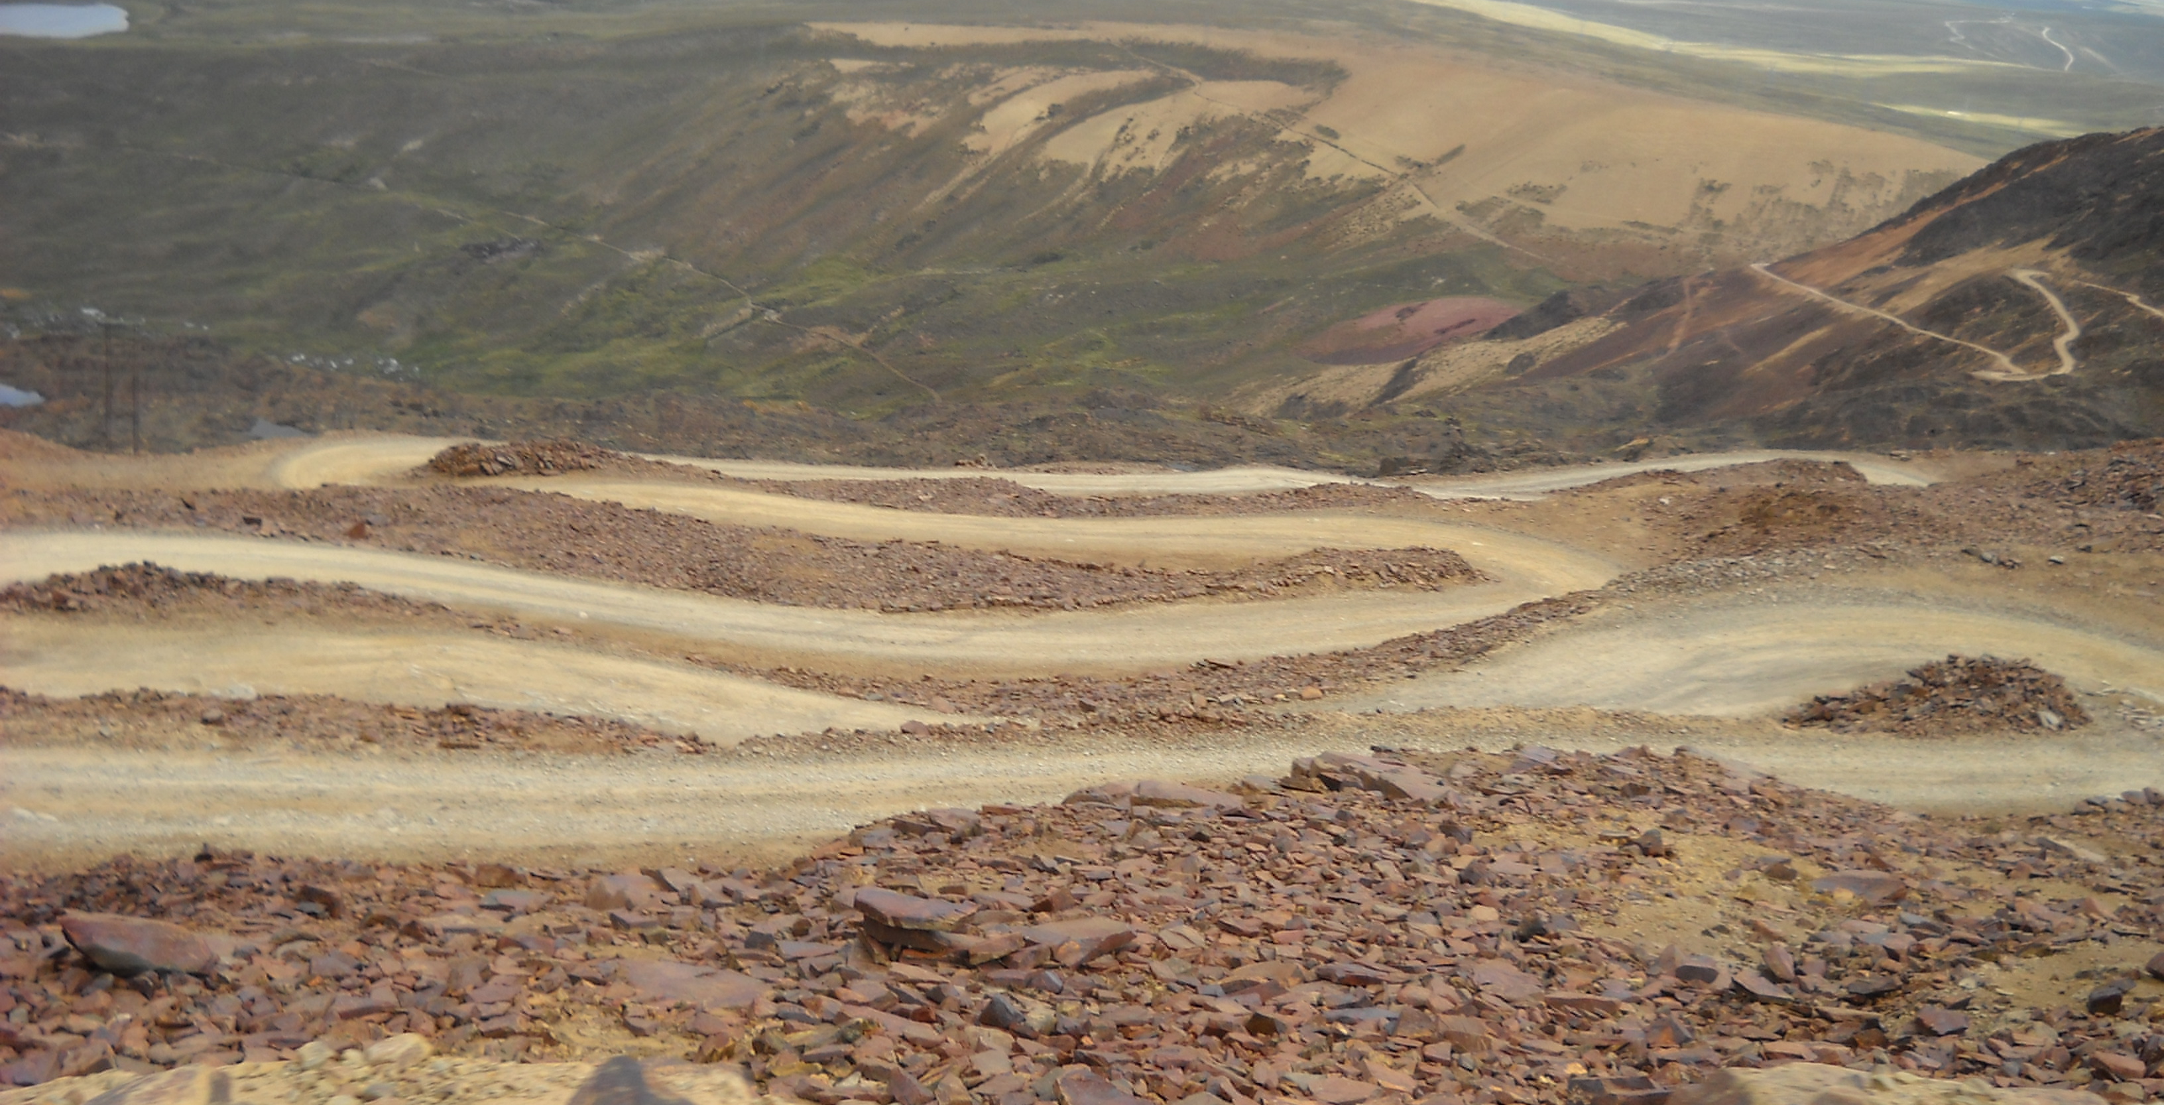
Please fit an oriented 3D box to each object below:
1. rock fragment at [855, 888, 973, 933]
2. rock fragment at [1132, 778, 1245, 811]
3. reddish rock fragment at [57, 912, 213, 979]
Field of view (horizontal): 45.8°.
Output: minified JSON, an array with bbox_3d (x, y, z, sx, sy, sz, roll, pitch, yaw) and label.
[{"bbox_3d":[-0.915,1.952,14.000,0.620,0.150,0.340,5,18,-3],"label":"rock fragment"},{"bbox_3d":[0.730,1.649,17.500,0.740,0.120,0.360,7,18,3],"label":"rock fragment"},{"bbox_3d":[-4.782,1.985,13.000,0.760,0.170,0.380,-1,19,-20],"label":"reddish rock fragment"}]

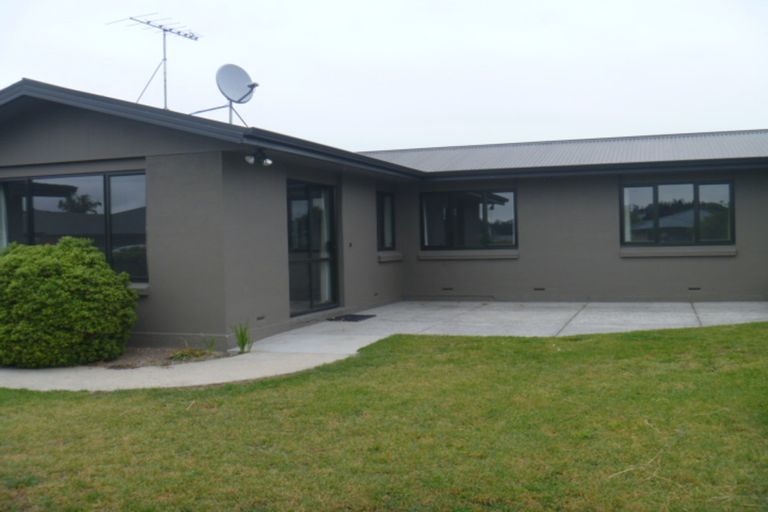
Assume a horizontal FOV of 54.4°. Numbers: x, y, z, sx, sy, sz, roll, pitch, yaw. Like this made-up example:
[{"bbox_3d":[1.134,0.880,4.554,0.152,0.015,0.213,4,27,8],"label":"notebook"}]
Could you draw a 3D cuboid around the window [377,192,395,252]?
[{"bbox_3d":[0.049,-0.702,15.242,0.100,1.179,1.000,-1,1,20],"label":"window"}]

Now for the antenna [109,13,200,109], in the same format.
[{"bbox_3d":[-2.991,-2.592,10.301,0.965,1.149,1.233,0,1,29],"label":"antenna"}]

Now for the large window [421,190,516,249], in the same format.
[{"bbox_3d":[1.767,-0.739,15.540,2.025,1.212,0.100,-1,1,20],"label":"large window"}]

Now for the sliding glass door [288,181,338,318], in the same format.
[{"bbox_3d":[-1.111,-0.129,12.028,0.100,2.074,1.813,-1,1,20],"label":"sliding glass door"}]

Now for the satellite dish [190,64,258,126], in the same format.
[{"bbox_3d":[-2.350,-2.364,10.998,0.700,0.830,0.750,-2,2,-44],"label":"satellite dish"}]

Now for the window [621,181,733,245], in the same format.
[{"bbox_3d":[5.557,-0.789,14.167,2.015,1.189,0.100,-1,1,20],"label":"window"}]

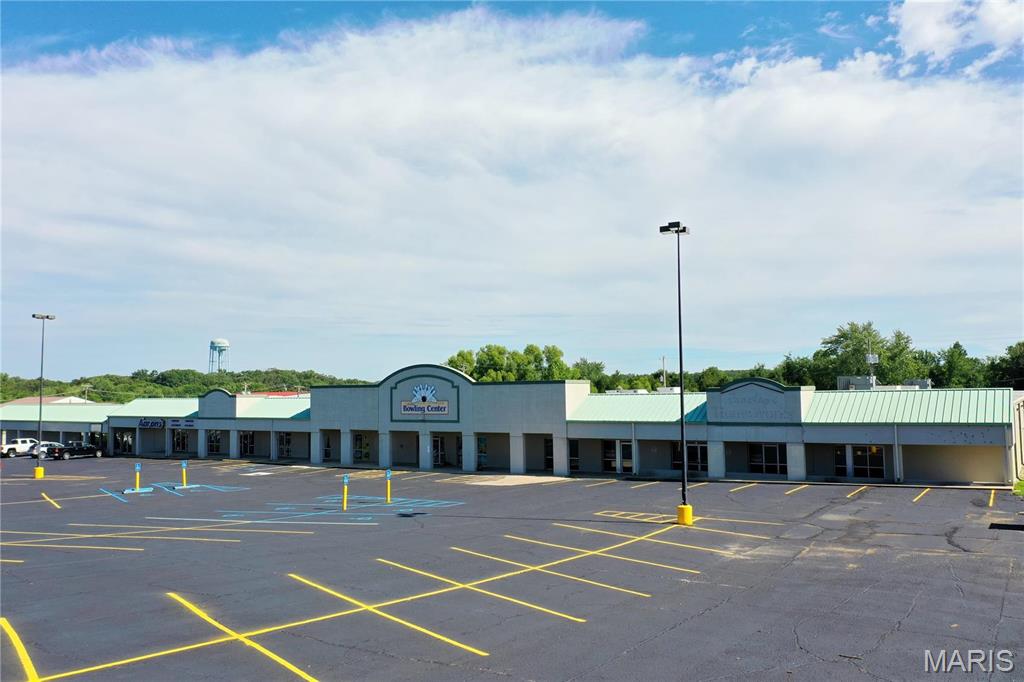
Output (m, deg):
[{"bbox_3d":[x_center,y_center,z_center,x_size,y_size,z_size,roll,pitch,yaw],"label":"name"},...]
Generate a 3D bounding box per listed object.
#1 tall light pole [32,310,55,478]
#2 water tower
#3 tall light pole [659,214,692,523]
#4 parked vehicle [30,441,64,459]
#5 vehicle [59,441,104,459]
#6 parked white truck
[{"bbox_3d":[-34.135,4.002,58.023,0.650,11.880,1.600,-3,-6,29],"label":"tall light pole"},{"bbox_3d":[-190.647,14.803,518.548,14.500,33.000,14.500,-3,-6,29],"label":"water tower"},{"bbox_3d":[6.860,1.296,33.148,1.100,12.540,1.500,-3,-6,29],"label":"tall light pole"},{"bbox_3d":[-48.147,11.435,83.574,1.840,1.680,4.600,-3,-6,30],"label":"parked vehicle"},{"bbox_3d":[-44.862,11.221,82.078,1.880,1.770,5.400,-3,-6,30],"label":"vehicle"},{"bbox_3d":[-52.362,11.497,85.585,2.000,1.930,5.800,-3,-6,30],"label":"parked white truck"}]

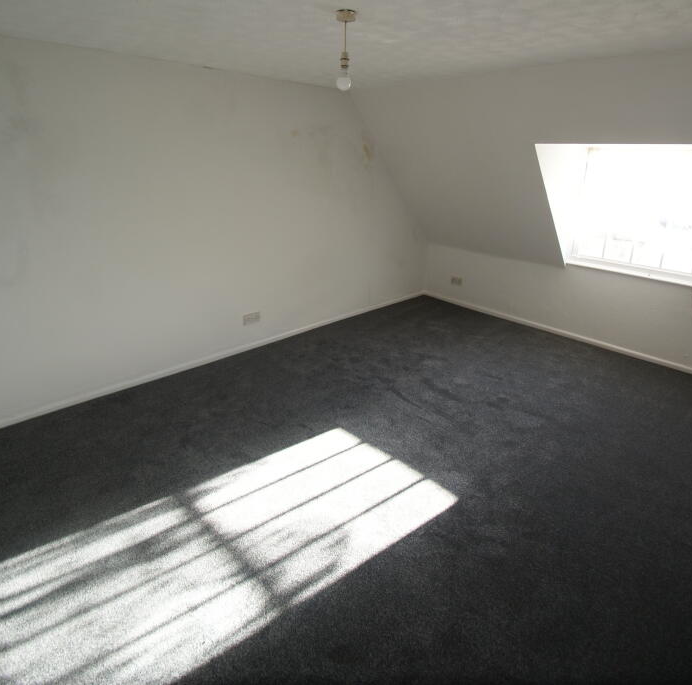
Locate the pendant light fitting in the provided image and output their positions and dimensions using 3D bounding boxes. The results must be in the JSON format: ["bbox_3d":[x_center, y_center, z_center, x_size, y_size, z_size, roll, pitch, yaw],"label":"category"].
[{"bbox_3d":[0.000,-1.232,1.813,0.079,0.283,0.079,1,24,0],"label":"pendant light fitting"}]

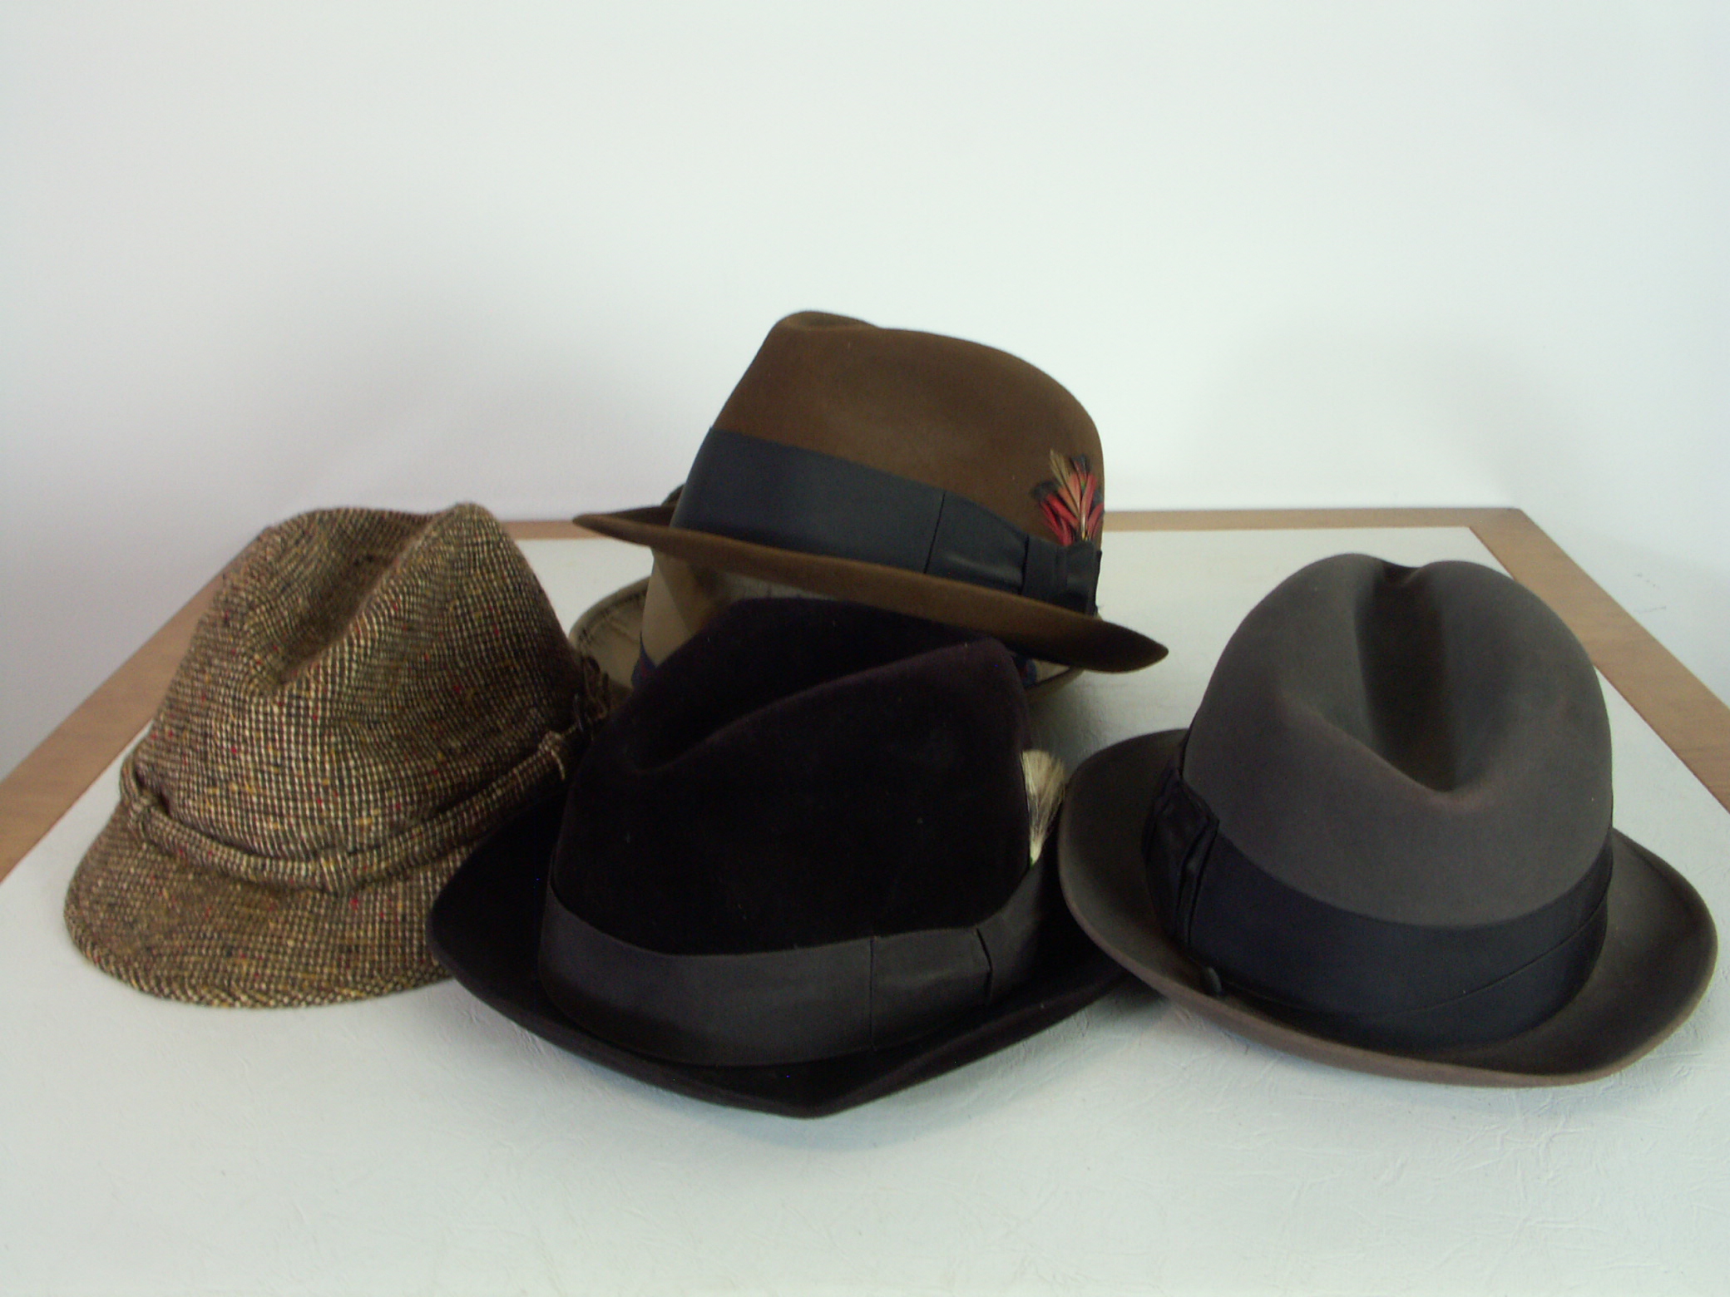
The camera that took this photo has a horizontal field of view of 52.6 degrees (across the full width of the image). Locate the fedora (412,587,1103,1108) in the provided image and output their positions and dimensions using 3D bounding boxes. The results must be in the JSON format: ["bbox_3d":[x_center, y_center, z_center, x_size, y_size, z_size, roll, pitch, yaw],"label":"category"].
[{"bbox_3d":[-0.022,0.054,0.679,0.288,0.125,0.260,-19,28,-36],"label":"fedora"}]

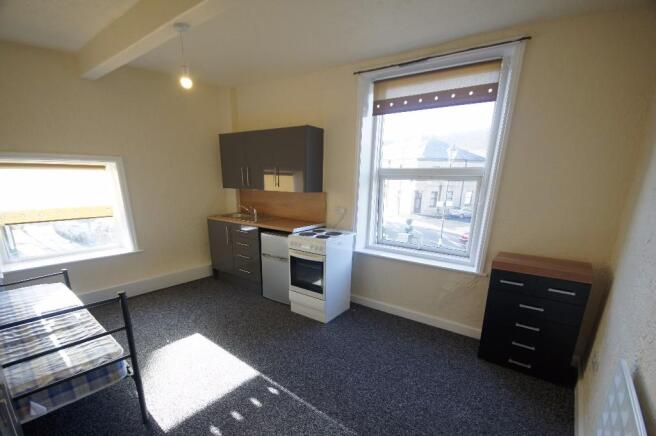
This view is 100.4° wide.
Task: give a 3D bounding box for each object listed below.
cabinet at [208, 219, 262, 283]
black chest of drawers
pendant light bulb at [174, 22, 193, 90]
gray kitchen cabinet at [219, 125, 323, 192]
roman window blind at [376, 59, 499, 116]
[{"bbox_3d":[-1.109,0.388,3.882,1.050,0.725,0.560,7,12,33],"label":"cabinet"},{"bbox_3d":[1.665,0.786,2.261,0.625,0.868,0.350,7,12,33],"label":"black chest of drawers"},{"bbox_3d":[-0.986,-1.101,1.879,0.100,0.405,0.100,7,12,33],"label":"pendant light bulb"},{"bbox_3d":[-0.773,-0.738,3.564,1.500,0.726,0.330,7,12,33],"label":"gray kitchen cabinet"},{"bbox_3d":[0.967,-1.211,2.610,1.144,0.330,0.040,7,12,33],"label":"roman window blind"}]

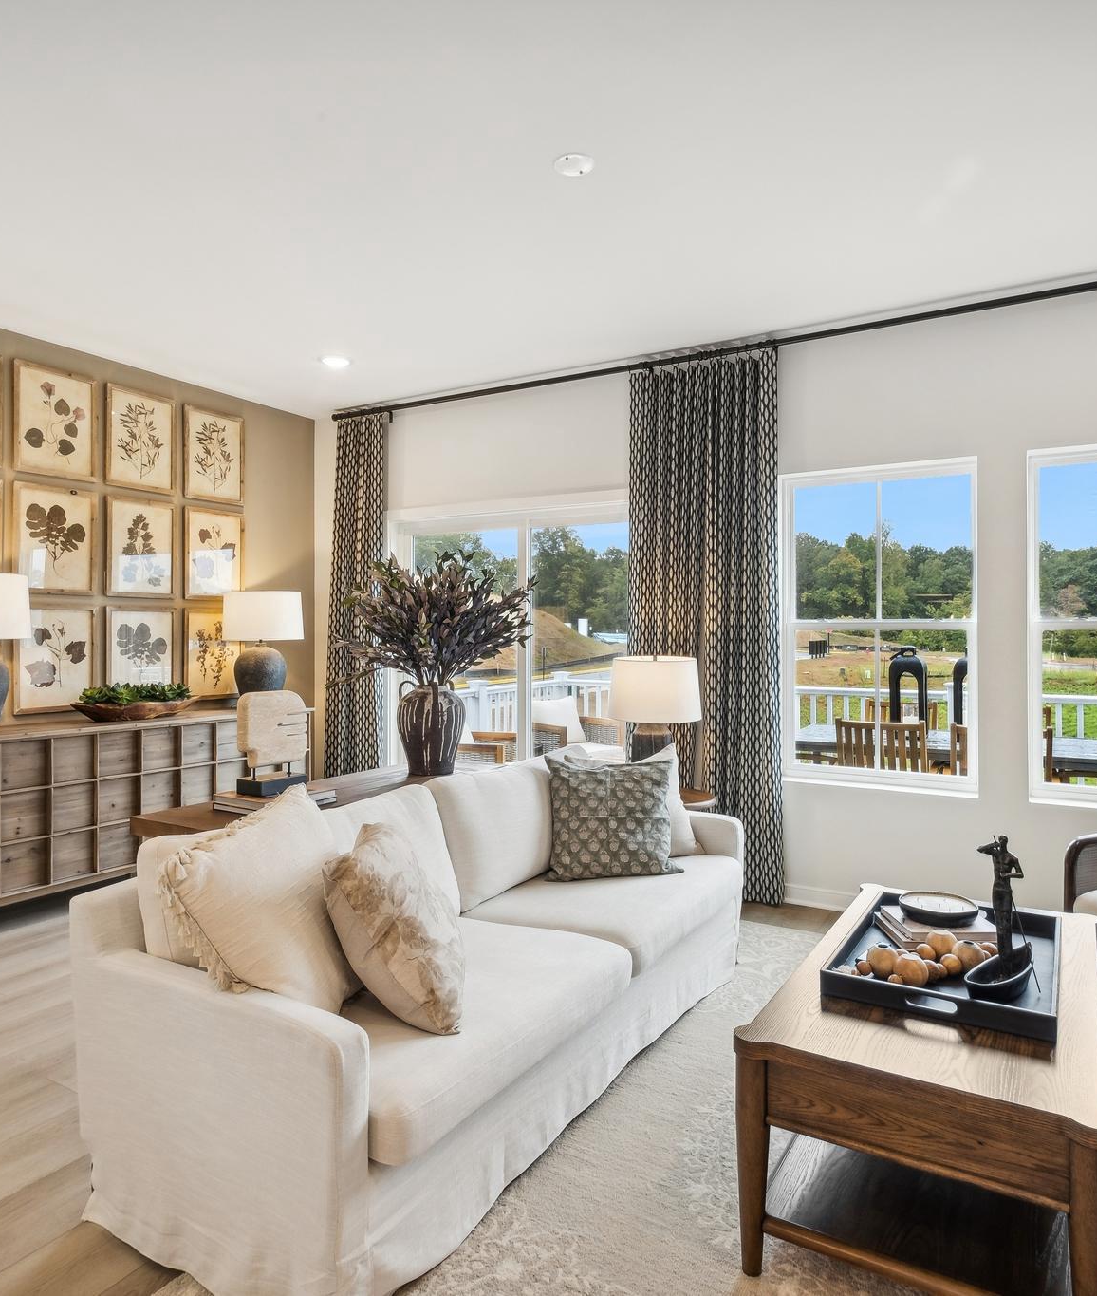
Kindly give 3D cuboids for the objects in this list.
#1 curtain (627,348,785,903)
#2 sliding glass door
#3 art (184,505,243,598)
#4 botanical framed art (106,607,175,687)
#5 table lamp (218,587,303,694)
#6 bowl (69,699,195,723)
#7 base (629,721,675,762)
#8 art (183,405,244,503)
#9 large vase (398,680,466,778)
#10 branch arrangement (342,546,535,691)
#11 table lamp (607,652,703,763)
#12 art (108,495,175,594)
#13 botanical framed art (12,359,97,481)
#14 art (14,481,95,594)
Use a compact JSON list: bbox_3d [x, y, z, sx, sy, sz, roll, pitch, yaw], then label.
[{"bbox_3d":[0.754,-0.091,4.010,0.790,2.611,0.140,1,2,30],"label":"curtain"},{"bbox_3d":[-0.202,0.199,4.841,1.870,2.050,0.120,1,1,31],"label":"sliding glass door"},{"bbox_3d":[-1.996,-0.553,4.837,0.032,0.524,0.397,1,2,30],"label":"art"},{"bbox_3d":[-2.277,0.041,4.550,0.030,0.536,0.411,1,1,31],"label":"botanical framed art"},{"bbox_3d":[-1.754,0.013,4.961,0.455,0.710,0.455,1,1,31],"label":"table lamp"},{"bbox_3d":[-2.146,0.330,4.250,0.240,0.100,0.696,1,1,31],"label":"bowl"},{"bbox_3d":[0.475,0.514,3.679,0.200,0.339,0.200,1,2,30],"label":"base"},{"bbox_3d":[-2.028,-1.160,4.921,0.030,0.541,0.409,1,1,31],"label":"art"},{"bbox_3d":[-0.468,0.312,3.244,0.270,0.370,0.270,0,1,0],"label":"large vase"},{"bbox_3d":[-0.450,-0.114,3.225,0.750,0.580,0.700,0,1,0],"label":"branch arrangement"},{"bbox_3d":[0.479,0.359,3.672,0.424,0.649,0.424,1,2,30],"label":"table lamp"},{"bbox_3d":[-2.227,-0.543,4.432,0.032,0.524,0.397,1,2,30],"label":"art"},{"bbox_3d":[-2.453,-1.110,4.022,0.032,0.524,0.397,1,2,30],"label":"botanical framed art"},{"bbox_3d":[-2.451,-0.532,4.037,0.032,0.524,0.397,1,2,30],"label":"art"}]

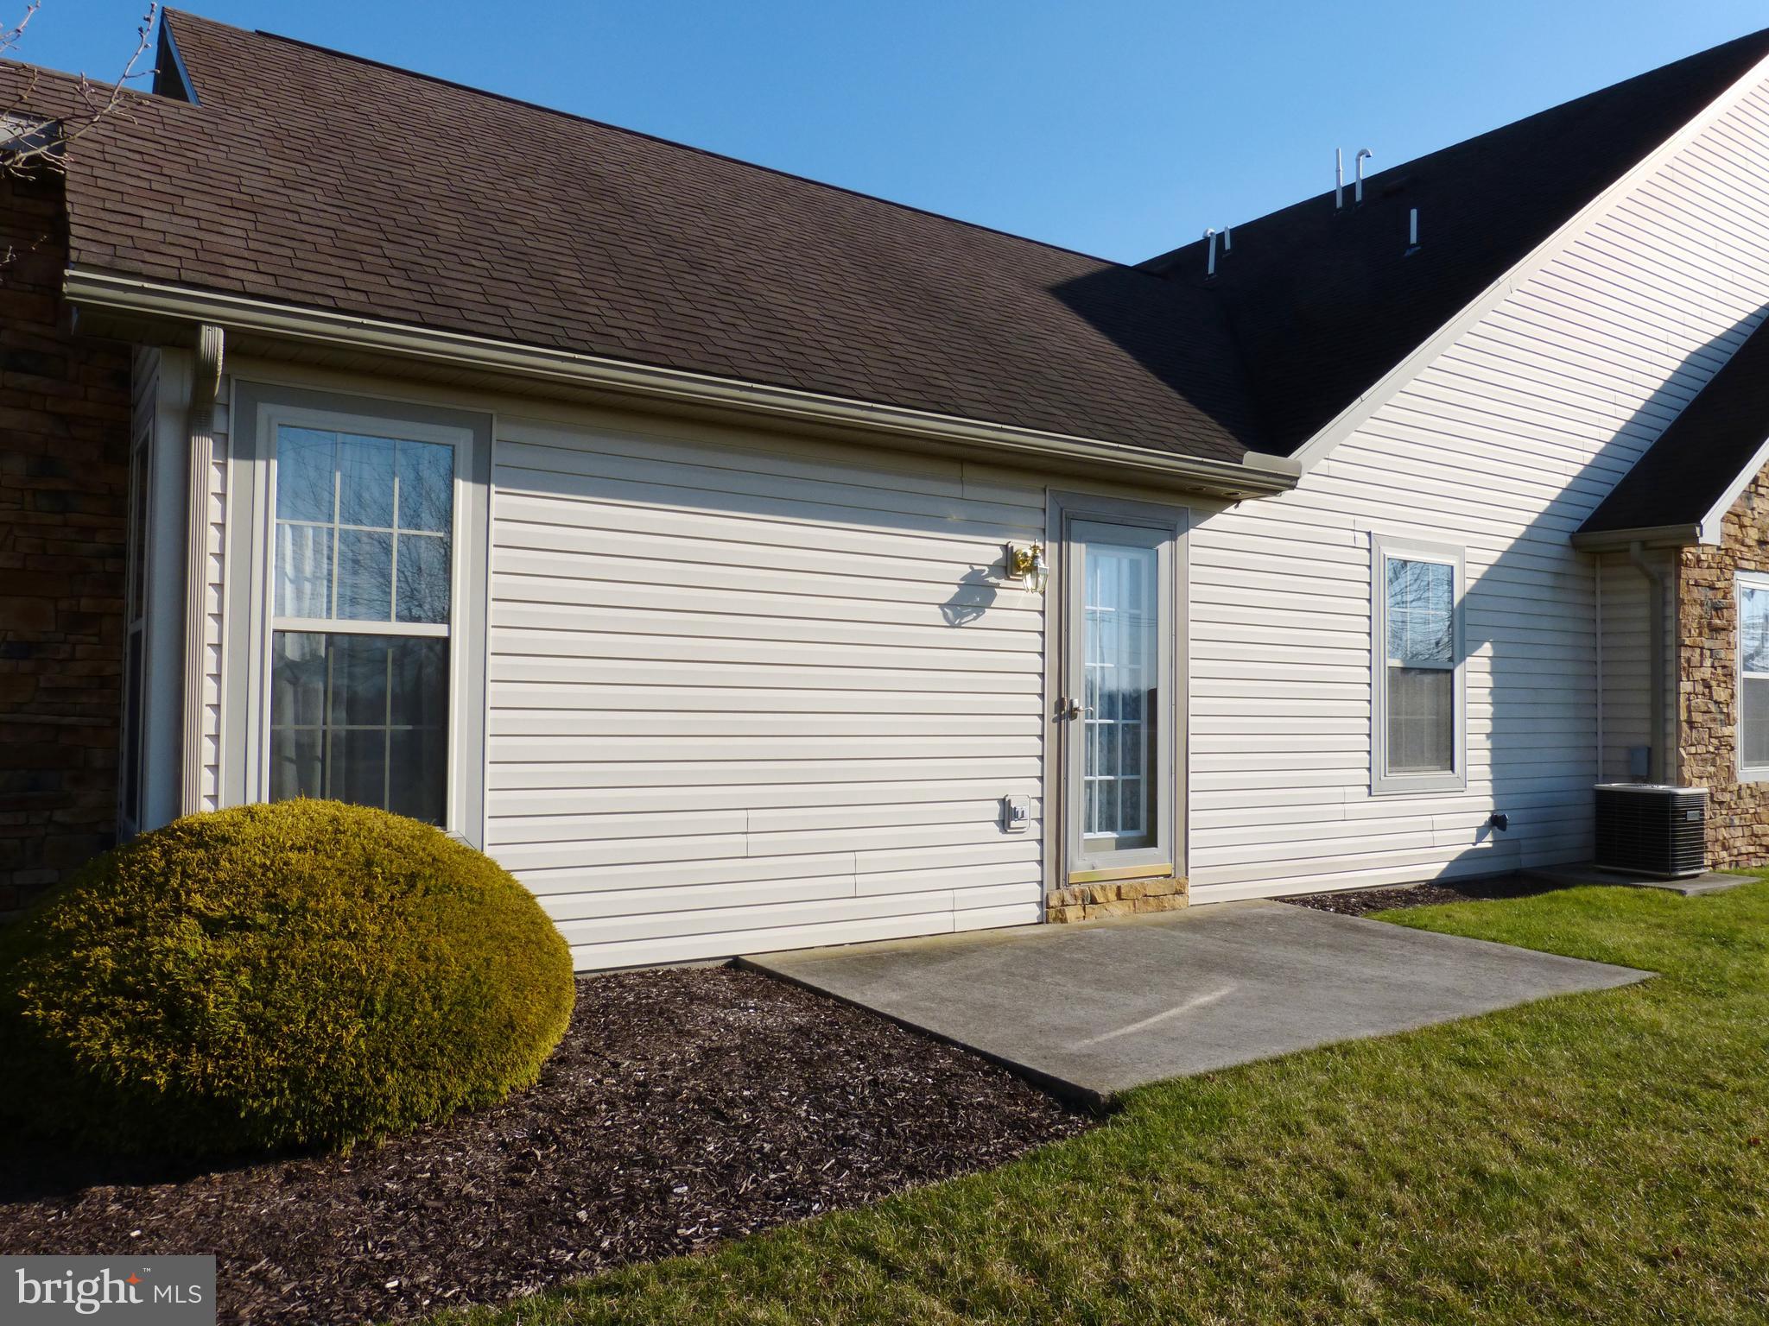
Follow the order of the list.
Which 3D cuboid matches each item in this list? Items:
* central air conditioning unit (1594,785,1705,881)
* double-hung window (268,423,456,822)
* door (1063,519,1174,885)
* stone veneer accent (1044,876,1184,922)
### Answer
[{"bbox_3d":[5.695,1.250,9.495,0.545,0.614,0.545,2,-2,-33],"label":"central air conditioning unit"},{"bbox_3d":[-2.059,-0.145,5.064,0.760,1.610,0.090,2,-2,-33],"label":"double-hung window"},{"bbox_3d":[1.347,0.219,7.323,0.880,2.038,0.065,2,-2,-33],"label":"door"},{"bbox_3d":[1.321,1.350,7.261,1.115,0.165,0.090,2,-2,-33],"label":"stone veneer accent"}]

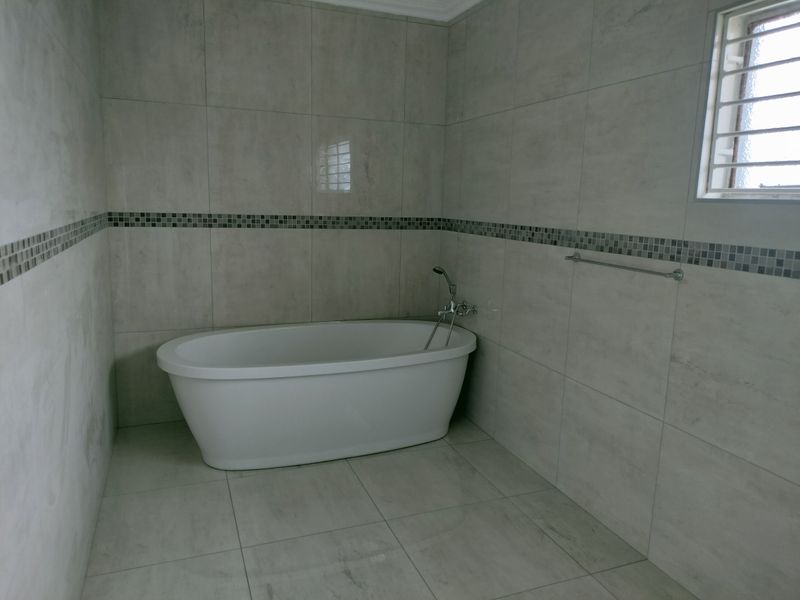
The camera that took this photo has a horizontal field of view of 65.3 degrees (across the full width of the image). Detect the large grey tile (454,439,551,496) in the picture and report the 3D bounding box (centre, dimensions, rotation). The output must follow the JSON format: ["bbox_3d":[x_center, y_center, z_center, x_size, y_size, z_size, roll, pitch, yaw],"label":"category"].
[{"bbox_3d":[0.509,0.861,3.227,0.277,0.012,0.605,-2,10,-20],"label":"large grey tile"}]

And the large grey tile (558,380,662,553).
[{"bbox_3d":[0.873,0.682,2.657,0.010,0.558,0.614,-2,10,-20],"label":"large grey tile"}]

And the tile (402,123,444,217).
[{"bbox_3d":[0.154,-0.835,4.025,0.286,0.599,0.013,-2,10,-20],"label":"tile"}]

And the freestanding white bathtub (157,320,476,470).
[{"bbox_3d":[-0.401,0.495,3.491,1.740,0.585,0.910,-3,10,-25],"label":"freestanding white bathtub"}]

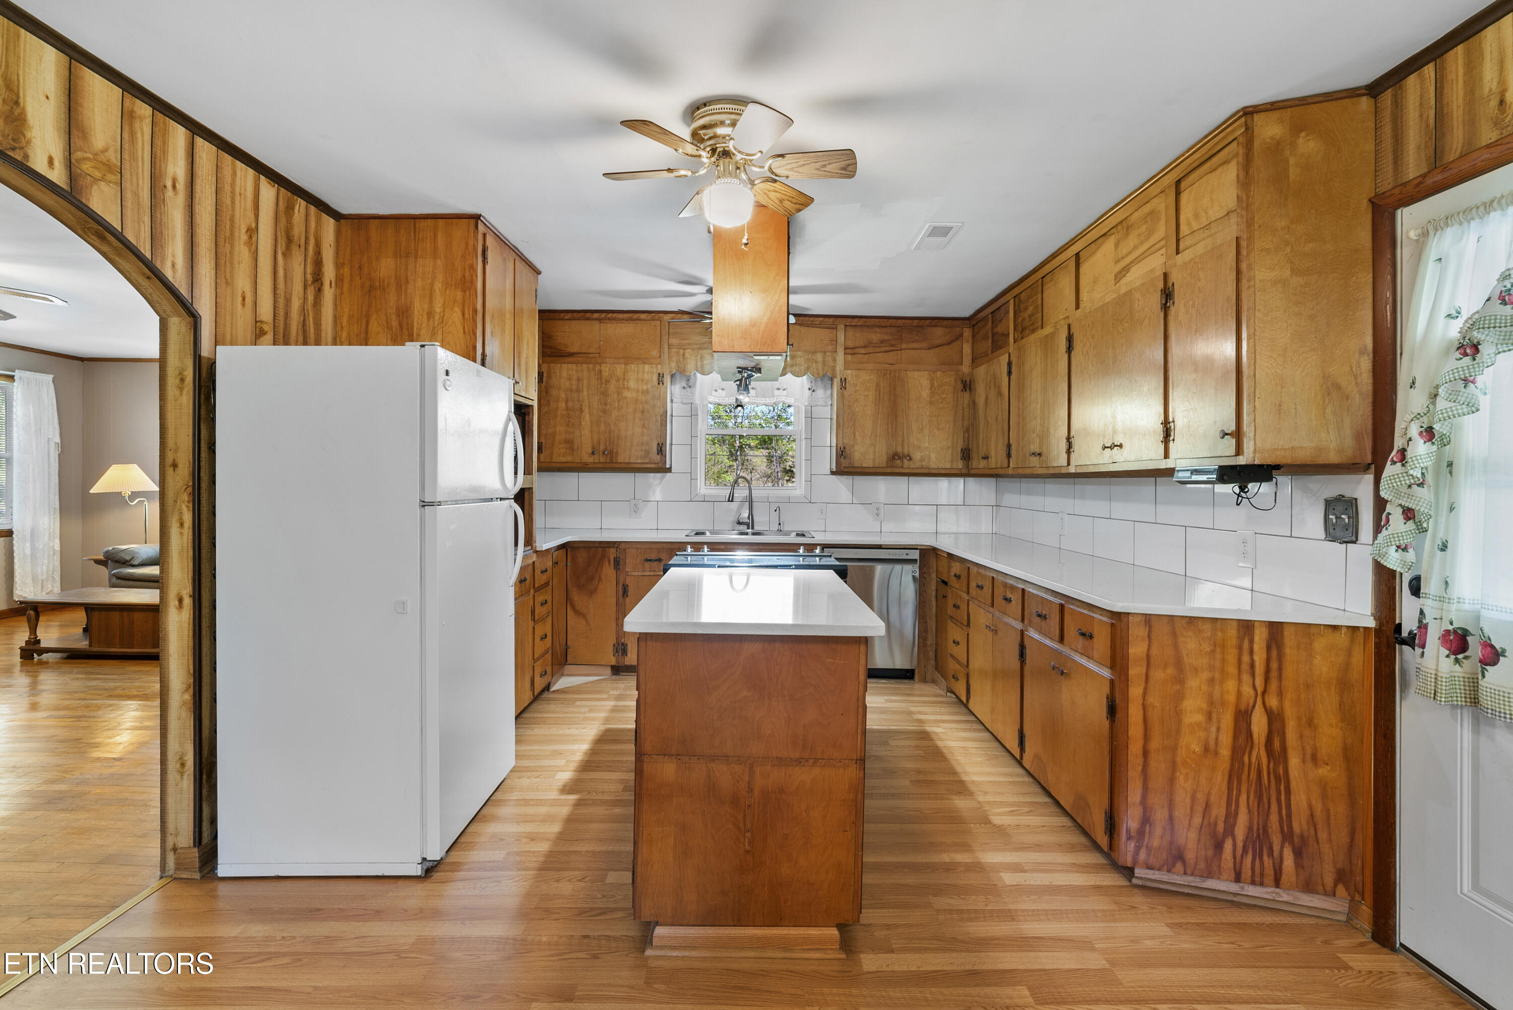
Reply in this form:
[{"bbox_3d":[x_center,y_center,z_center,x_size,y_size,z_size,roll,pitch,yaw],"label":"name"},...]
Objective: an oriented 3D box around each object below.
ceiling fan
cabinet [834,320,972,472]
[{"bbox_3d":[-0.091,-1.038,2.090,0.778,0.353,0.757,1,2,0],"label":"ceiling fan"},{"bbox_3d":[0.992,-0.734,4.748,0.929,1.065,0.333,1,2,0],"label":"cabinet"}]

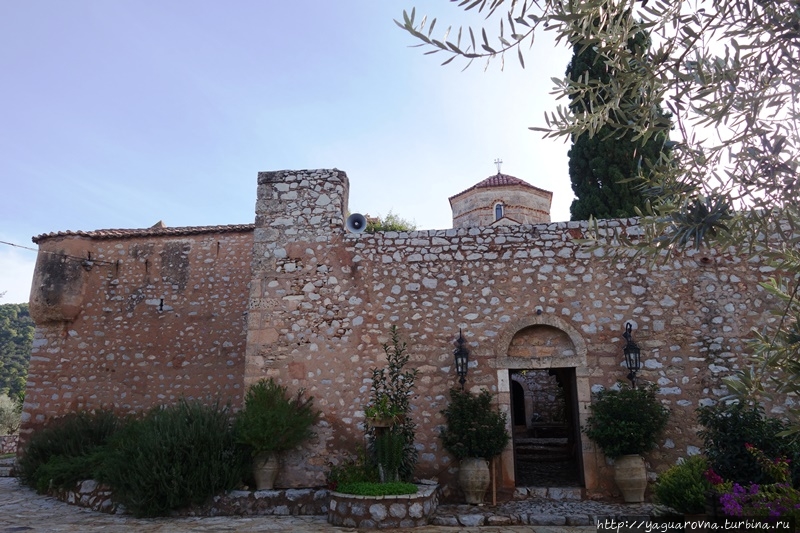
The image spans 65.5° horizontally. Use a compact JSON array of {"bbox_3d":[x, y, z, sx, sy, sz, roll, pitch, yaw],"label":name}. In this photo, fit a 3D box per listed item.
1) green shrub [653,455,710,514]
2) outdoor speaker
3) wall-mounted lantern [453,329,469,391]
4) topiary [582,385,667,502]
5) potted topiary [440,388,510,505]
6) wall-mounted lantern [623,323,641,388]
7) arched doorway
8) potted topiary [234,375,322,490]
[{"bbox_3d":[4.141,3.193,9.071,0.850,0.840,0.820,-3,-16,9],"label":"green shrub"},{"bbox_3d":[-0.876,-0.863,12.605,0.371,0.369,0.380,-1,-6,2],"label":"outdoor speaker"},{"bbox_3d":[1.118,1.706,11.399,0.280,1.088,0.330,-2,-15,6],"label":"wall-mounted lantern"},{"bbox_3d":[3.736,2.914,10.376,1.320,1.875,1.250,-2,-15,6],"label":"topiary"},{"bbox_3d":[1.269,3.042,10.617,1.170,1.841,1.150,-2,-15,6],"label":"potted topiary"},{"bbox_3d":[4.122,1.589,11.095,0.280,1.129,0.330,-2,-15,6],"label":"wall-mounted lantern"},{"bbox_3d":[2.565,2.468,11.399,1.750,3.078,0.500,-2,-15,6],"label":"arched doorway"},{"bbox_3d":[-2.142,2.959,11.019,1.420,1.864,1.300,-2,-15,6],"label":"potted topiary"}]

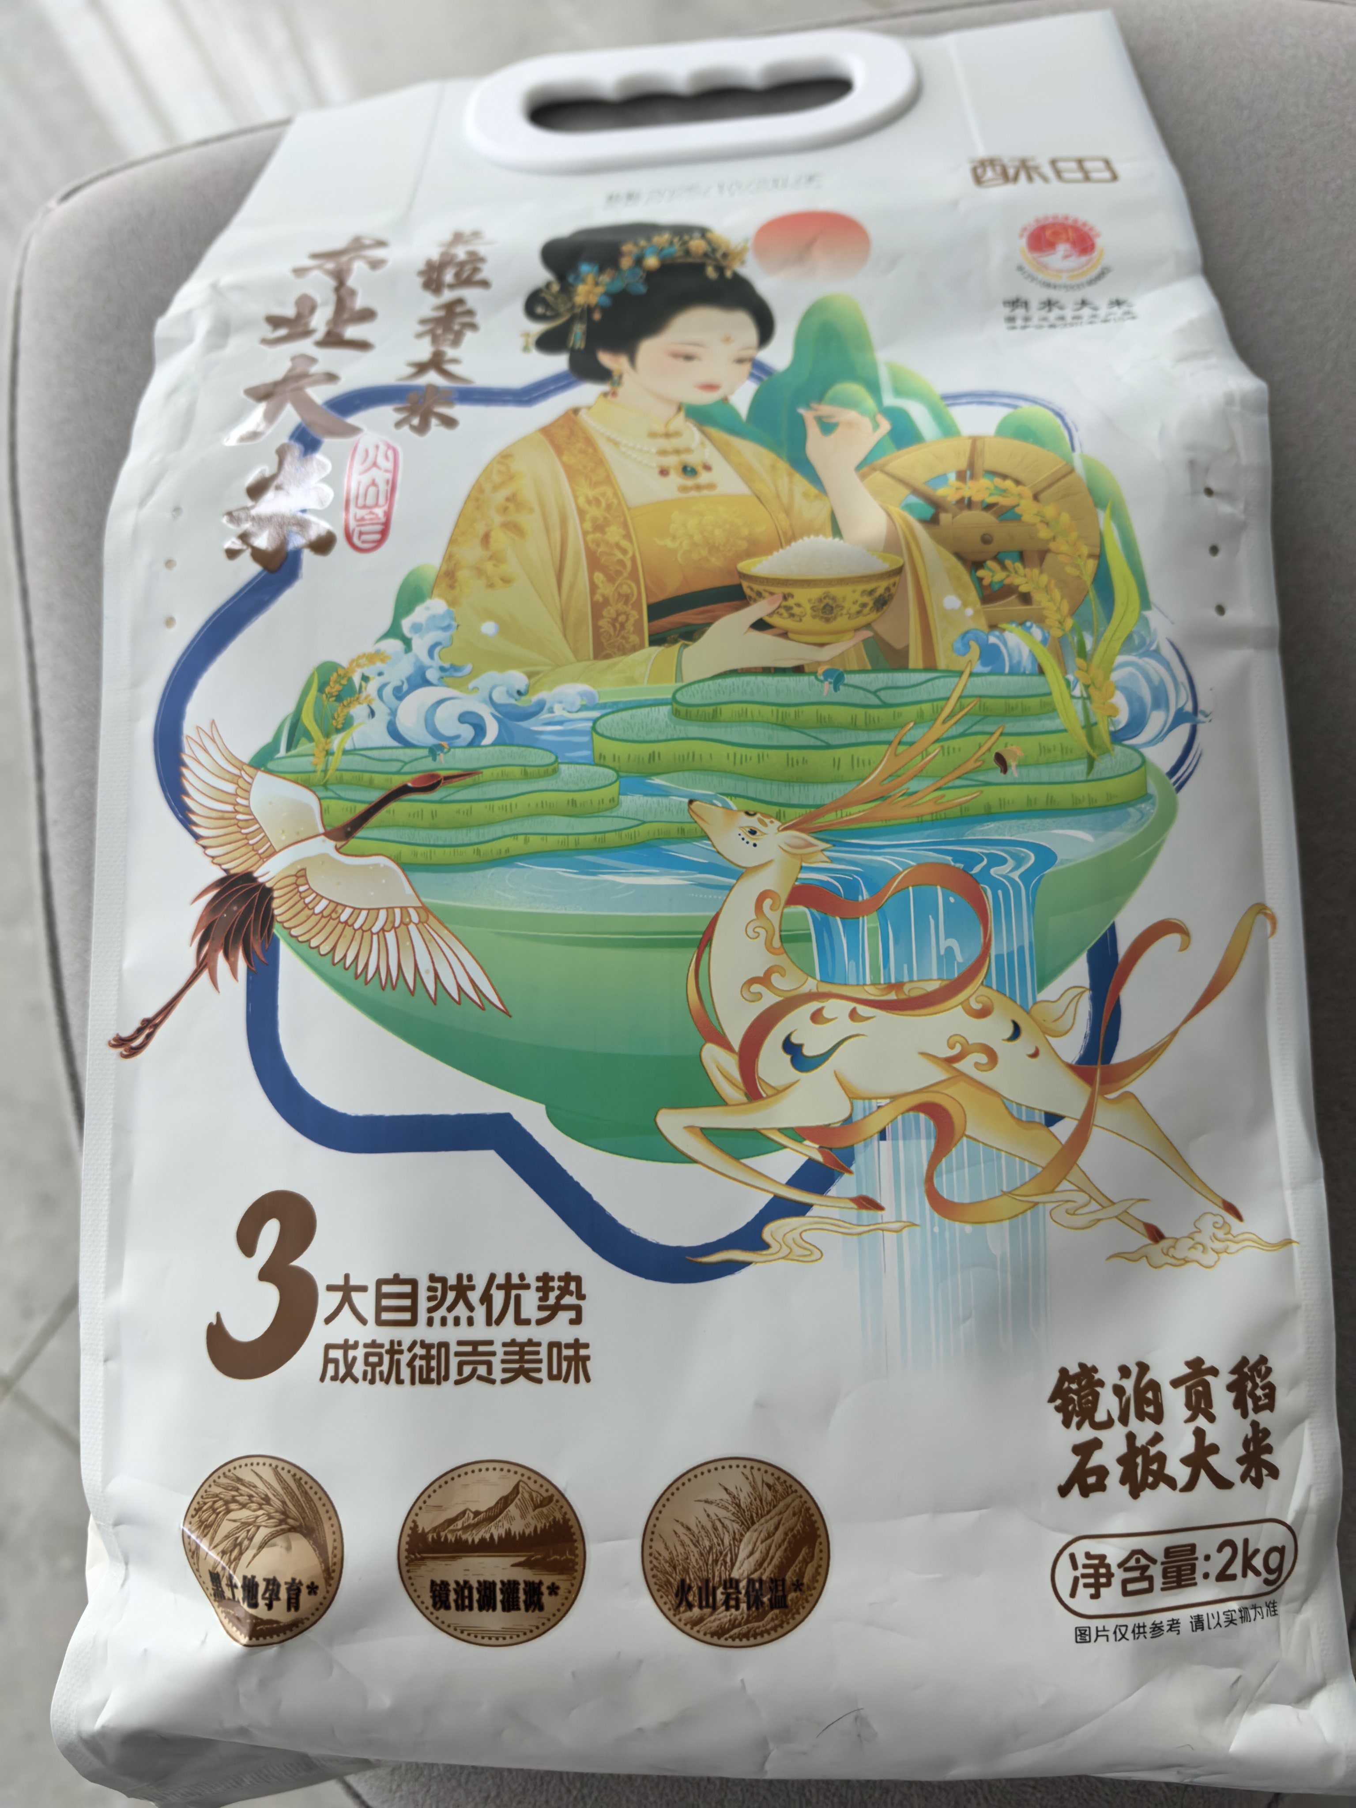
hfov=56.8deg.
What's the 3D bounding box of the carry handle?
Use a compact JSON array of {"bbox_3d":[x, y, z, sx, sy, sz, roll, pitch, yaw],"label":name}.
[{"bbox_3d":[0.003,-0.193,0.303,0.109,0.009,0.050,-5,57,1],"label":"carry handle"}]

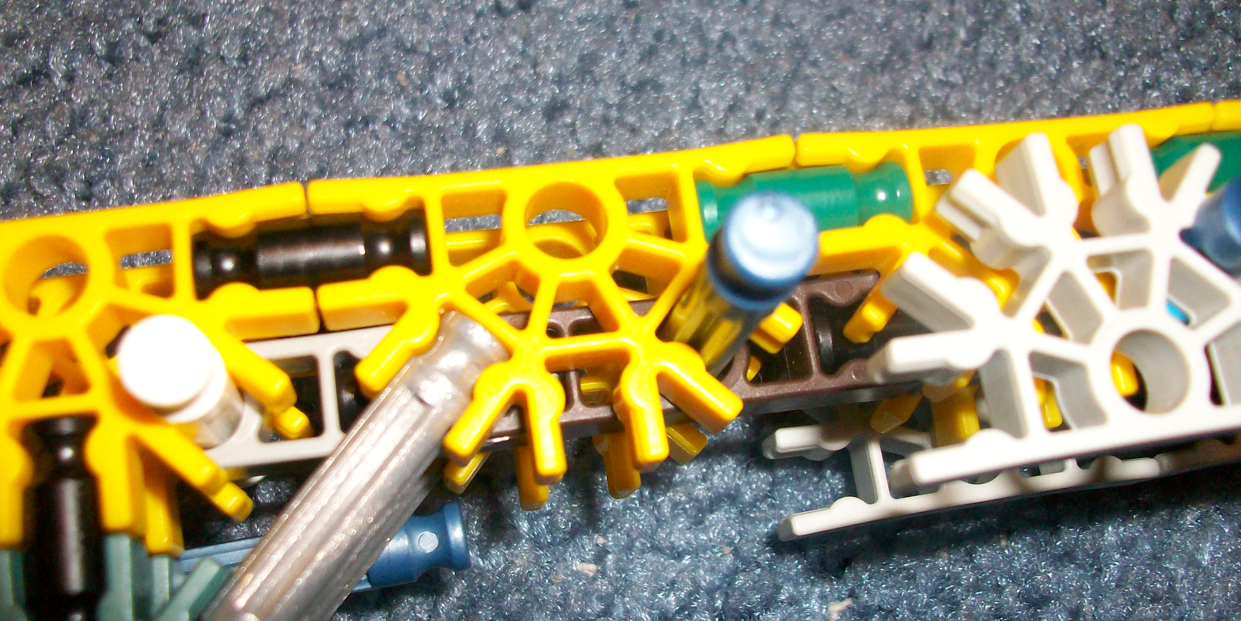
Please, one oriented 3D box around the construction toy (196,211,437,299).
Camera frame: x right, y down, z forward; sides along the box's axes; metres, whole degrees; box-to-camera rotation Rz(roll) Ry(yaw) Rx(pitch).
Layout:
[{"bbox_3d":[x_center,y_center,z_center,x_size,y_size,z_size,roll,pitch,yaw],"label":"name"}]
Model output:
[{"bbox_3d":[-0.023,-0.004,0.091,0.017,0.006,0.006,-6,74,-7],"label":"construction toy"}]

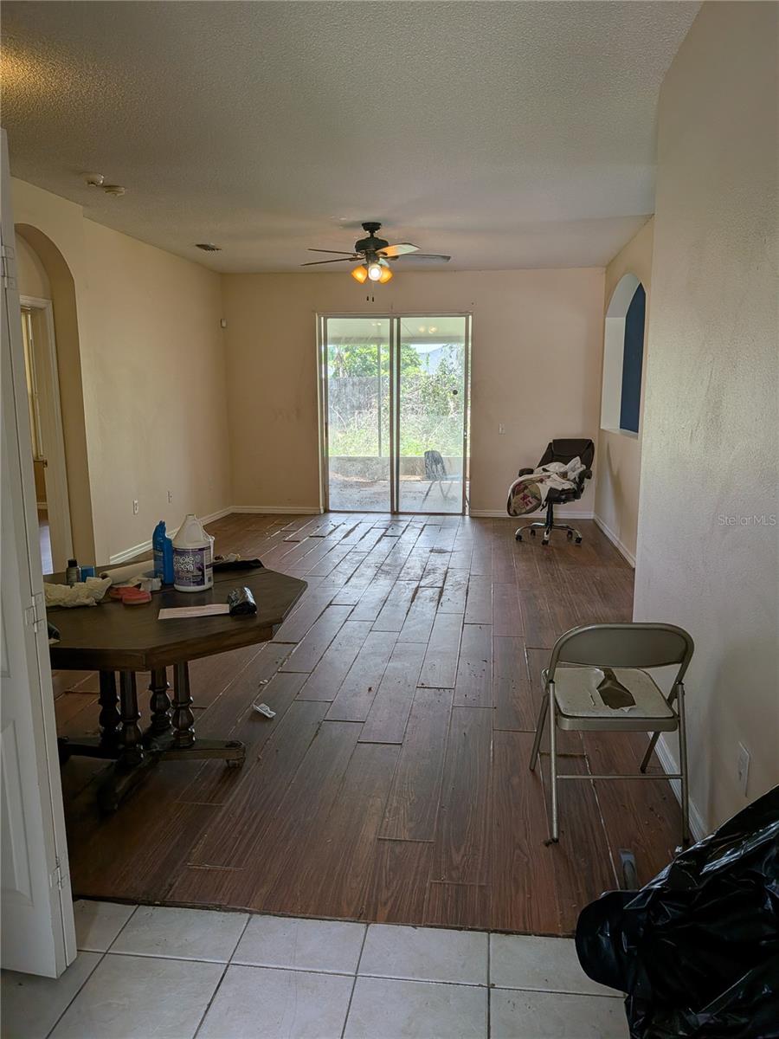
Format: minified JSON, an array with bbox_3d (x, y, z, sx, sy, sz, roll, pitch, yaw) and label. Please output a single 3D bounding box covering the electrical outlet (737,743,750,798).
[{"bbox_3d":[0.975,0.694,1.994,0.008,0.116,0.071,1,10,8],"label":"electrical outlet"}]

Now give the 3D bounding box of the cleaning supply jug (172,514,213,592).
[{"bbox_3d":[-0.773,0.124,2.820,0.157,0.292,0.155,2,10,14],"label":"cleaning supply jug"}]

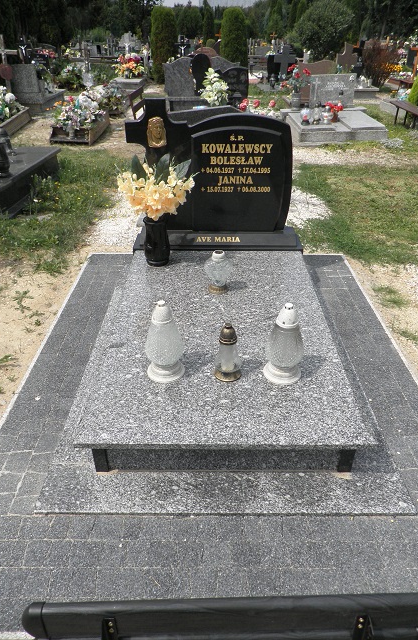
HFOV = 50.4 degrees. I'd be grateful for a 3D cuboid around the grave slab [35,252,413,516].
[{"bbox_3d":[0.062,0.067,2.503,1.457,0.228,2.080,0,34,0],"label":"grave slab"}]

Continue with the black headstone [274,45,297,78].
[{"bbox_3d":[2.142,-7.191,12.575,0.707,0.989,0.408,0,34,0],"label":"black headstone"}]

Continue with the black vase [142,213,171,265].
[{"bbox_3d":[-0.344,-0.512,2.884,0.171,0.306,0.173,0,34,0],"label":"black vase"}]

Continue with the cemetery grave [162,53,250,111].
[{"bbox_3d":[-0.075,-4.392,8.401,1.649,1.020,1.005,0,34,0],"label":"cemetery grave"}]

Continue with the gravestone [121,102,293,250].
[{"bbox_3d":[0.053,-0.961,2.988,1.188,0.934,0.377,0,34,0],"label":"gravestone"}]

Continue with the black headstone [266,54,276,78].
[{"bbox_3d":[1.860,-7.132,12.614,0.518,0.691,0.157,0,34,0],"label":"black headstone"}]

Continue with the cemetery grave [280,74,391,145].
[{"bbox_3d":[2.159,-3.582,7.453,1.570,0.738,2.072,-2,34,-3],"label":"cemetery grave"}]

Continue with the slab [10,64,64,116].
[{"bbox_3d":[-3.857,-5.096,9.654,1.036,0.785,1.994,-2,34,-3],"label":"slab"}]

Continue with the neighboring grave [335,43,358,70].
[{"bbox_3d":[3.672,-6.837,11.869,0.644,0.942,0.188,0,34,0],"label":"neighboring grave"}]

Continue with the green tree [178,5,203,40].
[{"bbox_3d":[-1.066,-16.363,24.943,1.570,2.355,1.570,0,34,0],"label":"green tree"}]

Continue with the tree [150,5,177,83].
[{"bbox_3d":[-1.320,-7.793,12.639,0.816,1.915,0.816,0,34,0],"label":"tree"}]

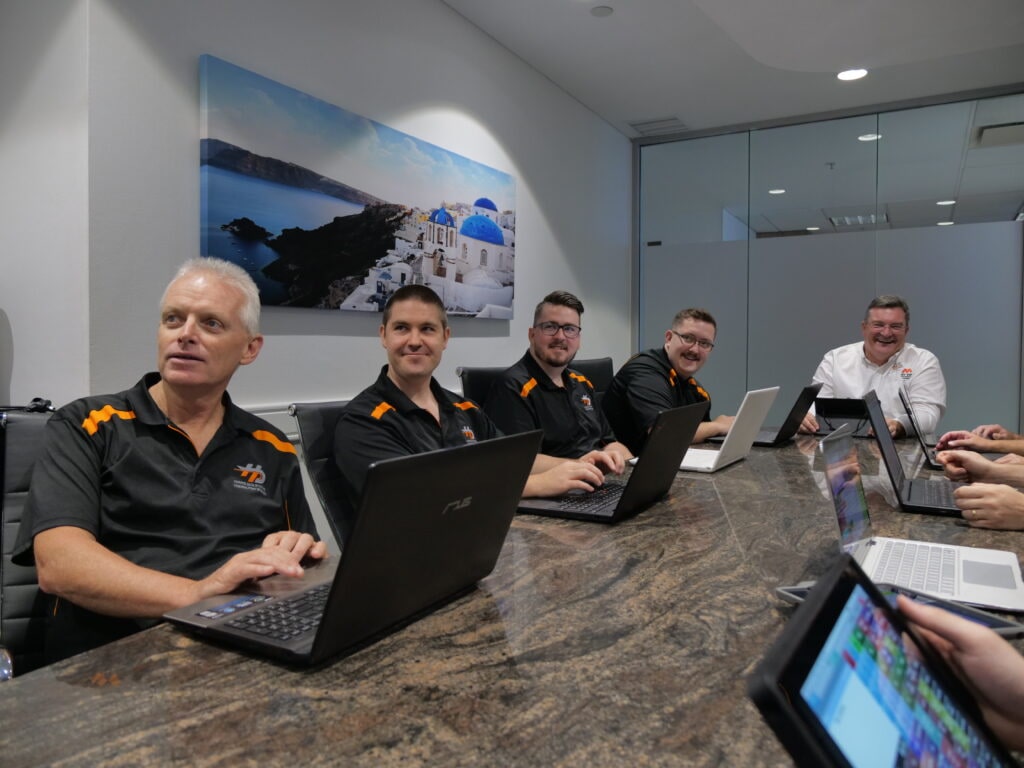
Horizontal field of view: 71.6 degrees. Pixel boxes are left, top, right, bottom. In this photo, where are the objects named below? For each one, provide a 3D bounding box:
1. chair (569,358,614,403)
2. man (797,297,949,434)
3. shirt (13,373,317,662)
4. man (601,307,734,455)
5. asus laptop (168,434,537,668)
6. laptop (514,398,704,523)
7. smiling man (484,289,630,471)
[{"bbox_3d":[0.490,0.450,2.850,0.600,1.060,0.580,2,3,35],"label":"chair"},{"bbox_3d":[1.600,0.280,3.110,0.580,1.320,0.780,2,4,29],"label":"man"},{"bbox_3d":[-0.615,0.270,1.290,0.540,0.610,0.330,-2,3,-40],"label":"shirt"},{"bbox_3d":[0.600,0.343,2.820,0.850,1.290,0.600,2,3,38],"label":"man"},{"bbox_3d":[-0.200,0.195,0.982,0.343,0.253,0.378,2,4,30],"label":"asus laptop"},{"bbox_3d":[0.257,0.180,1.790,0.360,0.257,0.370,2,3,30],"label":"laptop"},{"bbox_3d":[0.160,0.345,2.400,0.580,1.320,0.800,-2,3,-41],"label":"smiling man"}]

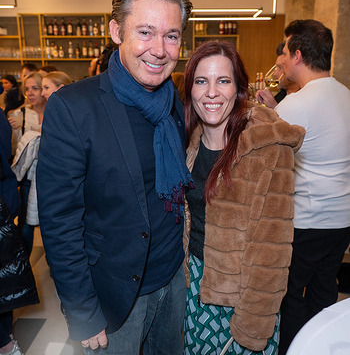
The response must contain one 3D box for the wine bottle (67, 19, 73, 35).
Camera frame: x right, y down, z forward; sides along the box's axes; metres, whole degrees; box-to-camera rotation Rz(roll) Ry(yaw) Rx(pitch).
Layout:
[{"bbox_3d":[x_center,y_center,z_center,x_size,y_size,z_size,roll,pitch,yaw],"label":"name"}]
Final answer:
[{"bbox_3d":[-2.018,-2.890,7.309,0.082,0.293,0.082,0,15,0],"label":"wine bottle"}]

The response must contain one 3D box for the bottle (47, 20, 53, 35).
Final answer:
[{"bbox_3d":[-2.395,-2.887,7.310,0.082,0.286,0.082,0,15,0],"label":"bottle"}]

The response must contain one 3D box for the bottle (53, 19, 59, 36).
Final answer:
[{"bbox_3d":[-2.202,-2.778,7.011,0.080,0.310,0.080,0,13,0],"label":"bottle"}]

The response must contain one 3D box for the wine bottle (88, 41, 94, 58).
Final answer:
[{"bbox_3d":[-1.639,-2.491,7.413,0.080,0.308,0.080,0,15,0],"label":"wine bottle"}]

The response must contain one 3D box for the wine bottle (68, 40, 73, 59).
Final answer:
[{"bbox_3d":[-1.951,-2.393,7.097,0.077,0.315,0.077,0,13,0],"label":"wine bottle"}]

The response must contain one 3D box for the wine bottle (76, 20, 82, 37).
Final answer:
[{"bbox_3d":[-1.768,-2.769,7.012,0.078,0.305,0.078,0,13,0],"label":"wine bottle"}]

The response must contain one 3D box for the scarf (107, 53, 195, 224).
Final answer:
[{"bbox_3d":[-0.073,-0.111,1.016,0.200,0.450,0.230,-8,17,-29],"label":"scarf"}]

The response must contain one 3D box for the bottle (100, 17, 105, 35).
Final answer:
[{"bbox_3d":[-1.335,-2.778,7.011,0.075,0.320,0.075,0,13,0],"label":"bottle"}]

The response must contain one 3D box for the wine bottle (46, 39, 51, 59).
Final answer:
[{"bbox_3d":[-2.471,-2.505,7.411,0.077,0.347,0.077,0,15,0],"label":"wine bottle"}]

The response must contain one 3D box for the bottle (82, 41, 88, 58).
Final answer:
[{"bbox_3d":[-1.672,-2.398,7.096,0.078,0.305,0.078,0,13,0],"label":"bottle"}]

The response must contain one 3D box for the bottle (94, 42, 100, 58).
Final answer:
[{"bbox_3d":[-1.522,-2.485,7.414,0.080,0.296,0.080,0,15,0],"label":"bottle"}]

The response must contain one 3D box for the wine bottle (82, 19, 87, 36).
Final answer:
[{"bbox_3d":[-1.745,-2.888,7.309,0.080,0.289,0.080,0,15,0],"label":"wine bottle"}]

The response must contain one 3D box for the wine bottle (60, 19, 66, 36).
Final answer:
[{"bbox_3d":[-2.060,-2.778,7.011,0.080,0.310,0.080,0,13,0],"label":"wine bottle"}]

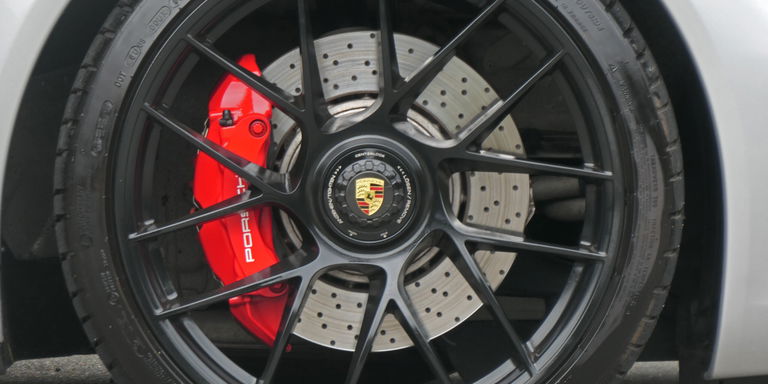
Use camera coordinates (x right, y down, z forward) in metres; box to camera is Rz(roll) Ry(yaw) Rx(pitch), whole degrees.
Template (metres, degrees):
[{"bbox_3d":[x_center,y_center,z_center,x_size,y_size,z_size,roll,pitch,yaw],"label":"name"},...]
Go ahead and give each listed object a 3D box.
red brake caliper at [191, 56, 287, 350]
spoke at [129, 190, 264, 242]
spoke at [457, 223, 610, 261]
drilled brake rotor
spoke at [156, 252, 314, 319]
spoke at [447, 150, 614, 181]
[{"bbox_3d":[-0.155,0.009,7.830,0.104,0.315,0.120,0,-1,0],"label":"red brake caliper"},{"bbox_3d":[-0.200,0.027,7.750,0.150,0.018,0.045,-19,-1,0],"label":"spoke"},{"bbox_3d":[0.154,0.059,7.750,0.165,0.021,0.045,12,-1,0],"label":"spoke"},{"bbox_3d":[-0.016,-0.001,7.845,0.348,0.348,0.042,0,-1,0],"label":"drilled brake rotor"},{"bbox_3d":[-0.158,0.100,7.750,0.180,0.020,0.045,-17,-1,0],"label":"spoke"},{"bbox_3d":[0.156,-0.024,7.750,0.179,0.023,0.045,6,-1,0],"label":"spoke"}]

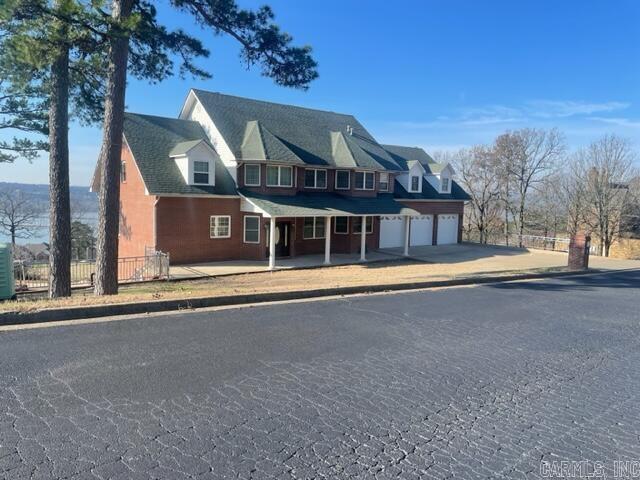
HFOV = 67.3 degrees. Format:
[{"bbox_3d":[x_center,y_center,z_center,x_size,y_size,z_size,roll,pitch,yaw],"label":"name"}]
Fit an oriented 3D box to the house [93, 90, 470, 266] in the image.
[{"bbox_3d":[-0.160,-4.570,34.800,27.800,10.300,14.000,-3,7,-40],"label":"house"}]

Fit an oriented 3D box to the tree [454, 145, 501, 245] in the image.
[{"bbox_3d":[14.840,-4.200,45.000,4.600,9.200,4.400,-3,7,-40],"label":"tree"}]

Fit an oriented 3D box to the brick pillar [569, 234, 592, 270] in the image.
[{"bbox_3d":[8.800,0.390,16.300,0.520,1.300,0.520,-4,8,-44],"label":"brick pillar"}]

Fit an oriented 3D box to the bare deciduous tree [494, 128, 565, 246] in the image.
[{"bbox_3d":[18.300,-4.550,42.000,6.100,10.400,5.600,-3,7,-40],"label":"bare deciduous tree"}]

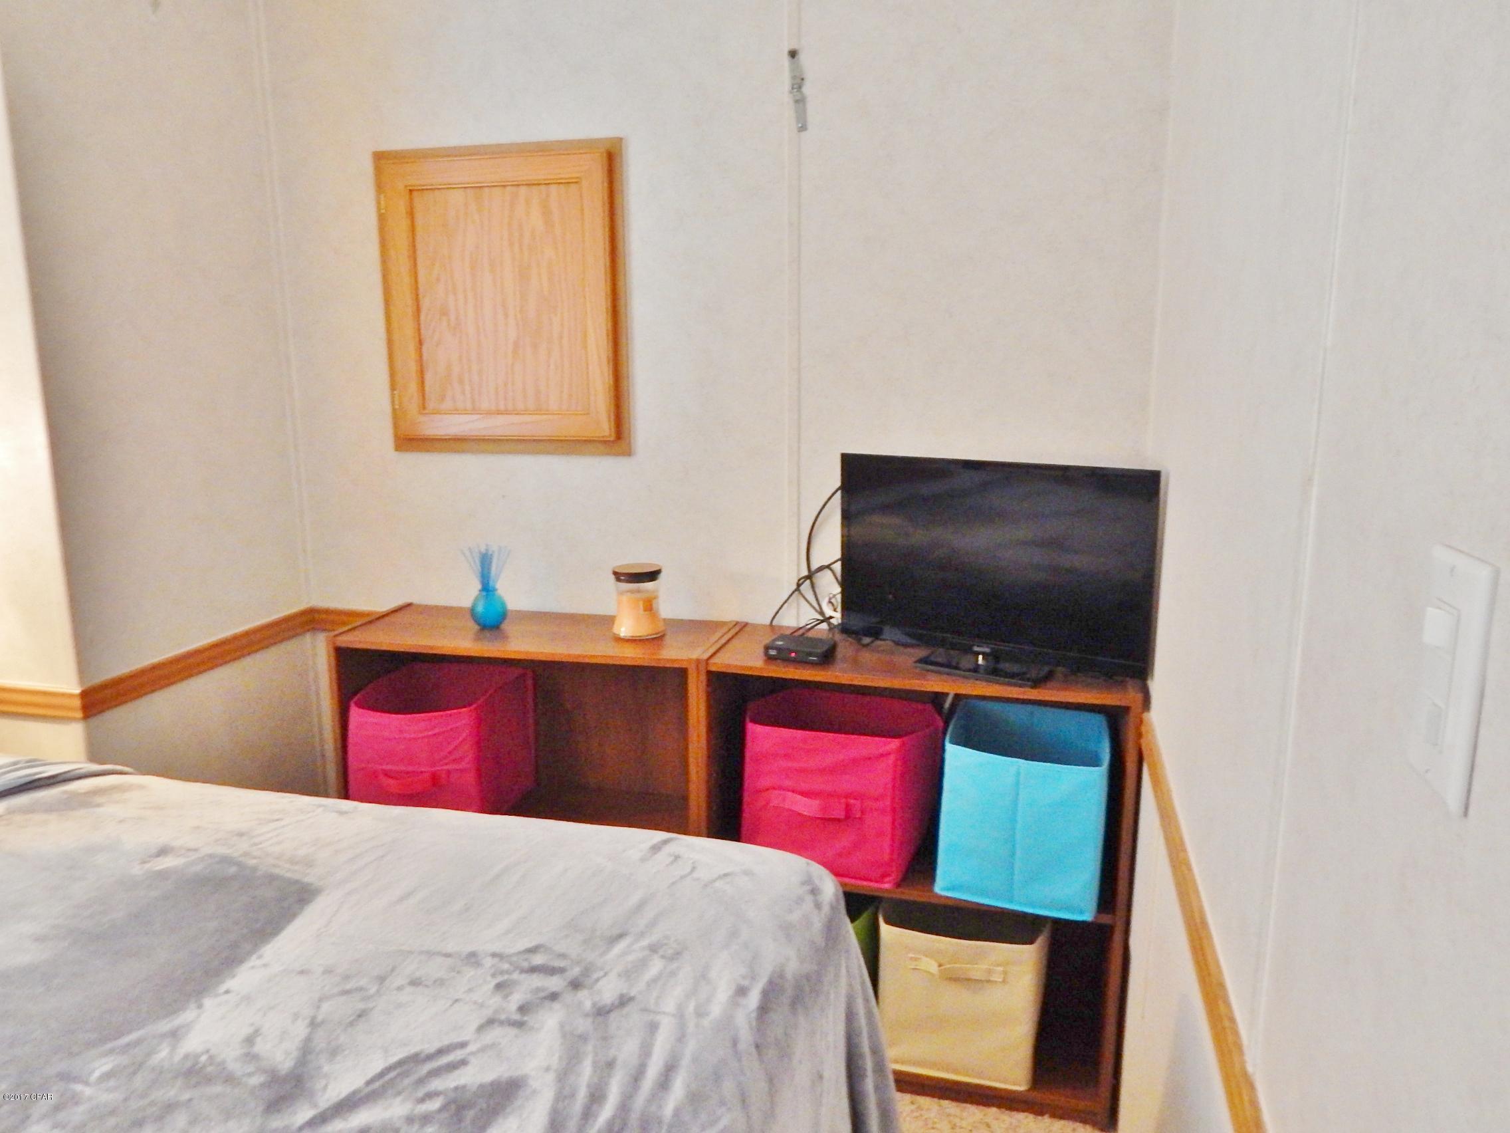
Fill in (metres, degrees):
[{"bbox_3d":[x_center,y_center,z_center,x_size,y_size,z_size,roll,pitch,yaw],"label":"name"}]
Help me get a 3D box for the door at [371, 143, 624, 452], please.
[{"bbox_3d":[-0.516,-0.532,2.211,0.542,0.609,0.036,3,12,14],"label":"door"}]

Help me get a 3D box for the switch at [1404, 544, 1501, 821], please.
[{"bbox_3d":[0.326,0.051,0.516,0.012,0.115,0.071,3,12,14],"label":"switch"}]

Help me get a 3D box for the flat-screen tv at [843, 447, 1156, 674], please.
[{"bbox_3d":[0.394,0.001,1.860,0.557,0.360,0.130,7,14,32],"label":"flat-screen tv"}]

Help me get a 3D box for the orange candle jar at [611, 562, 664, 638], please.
[{"bbox_3d":[-0.228,0.067,2.126,0.103,0.131,0.103,0,12,0],"label":"orange candle jar"}]

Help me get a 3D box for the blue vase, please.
[{"bbox_3d":[-0.538,0.083,2.196,0.074,0.076,0.074,3,12,14],"label":"blue vase"}]

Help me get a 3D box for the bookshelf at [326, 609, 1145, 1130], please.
[{"bbox_3d":[-0.066,0.531,2.159,1.510,0.794,0.287,3,12,14],"label":"bookshelf"}]

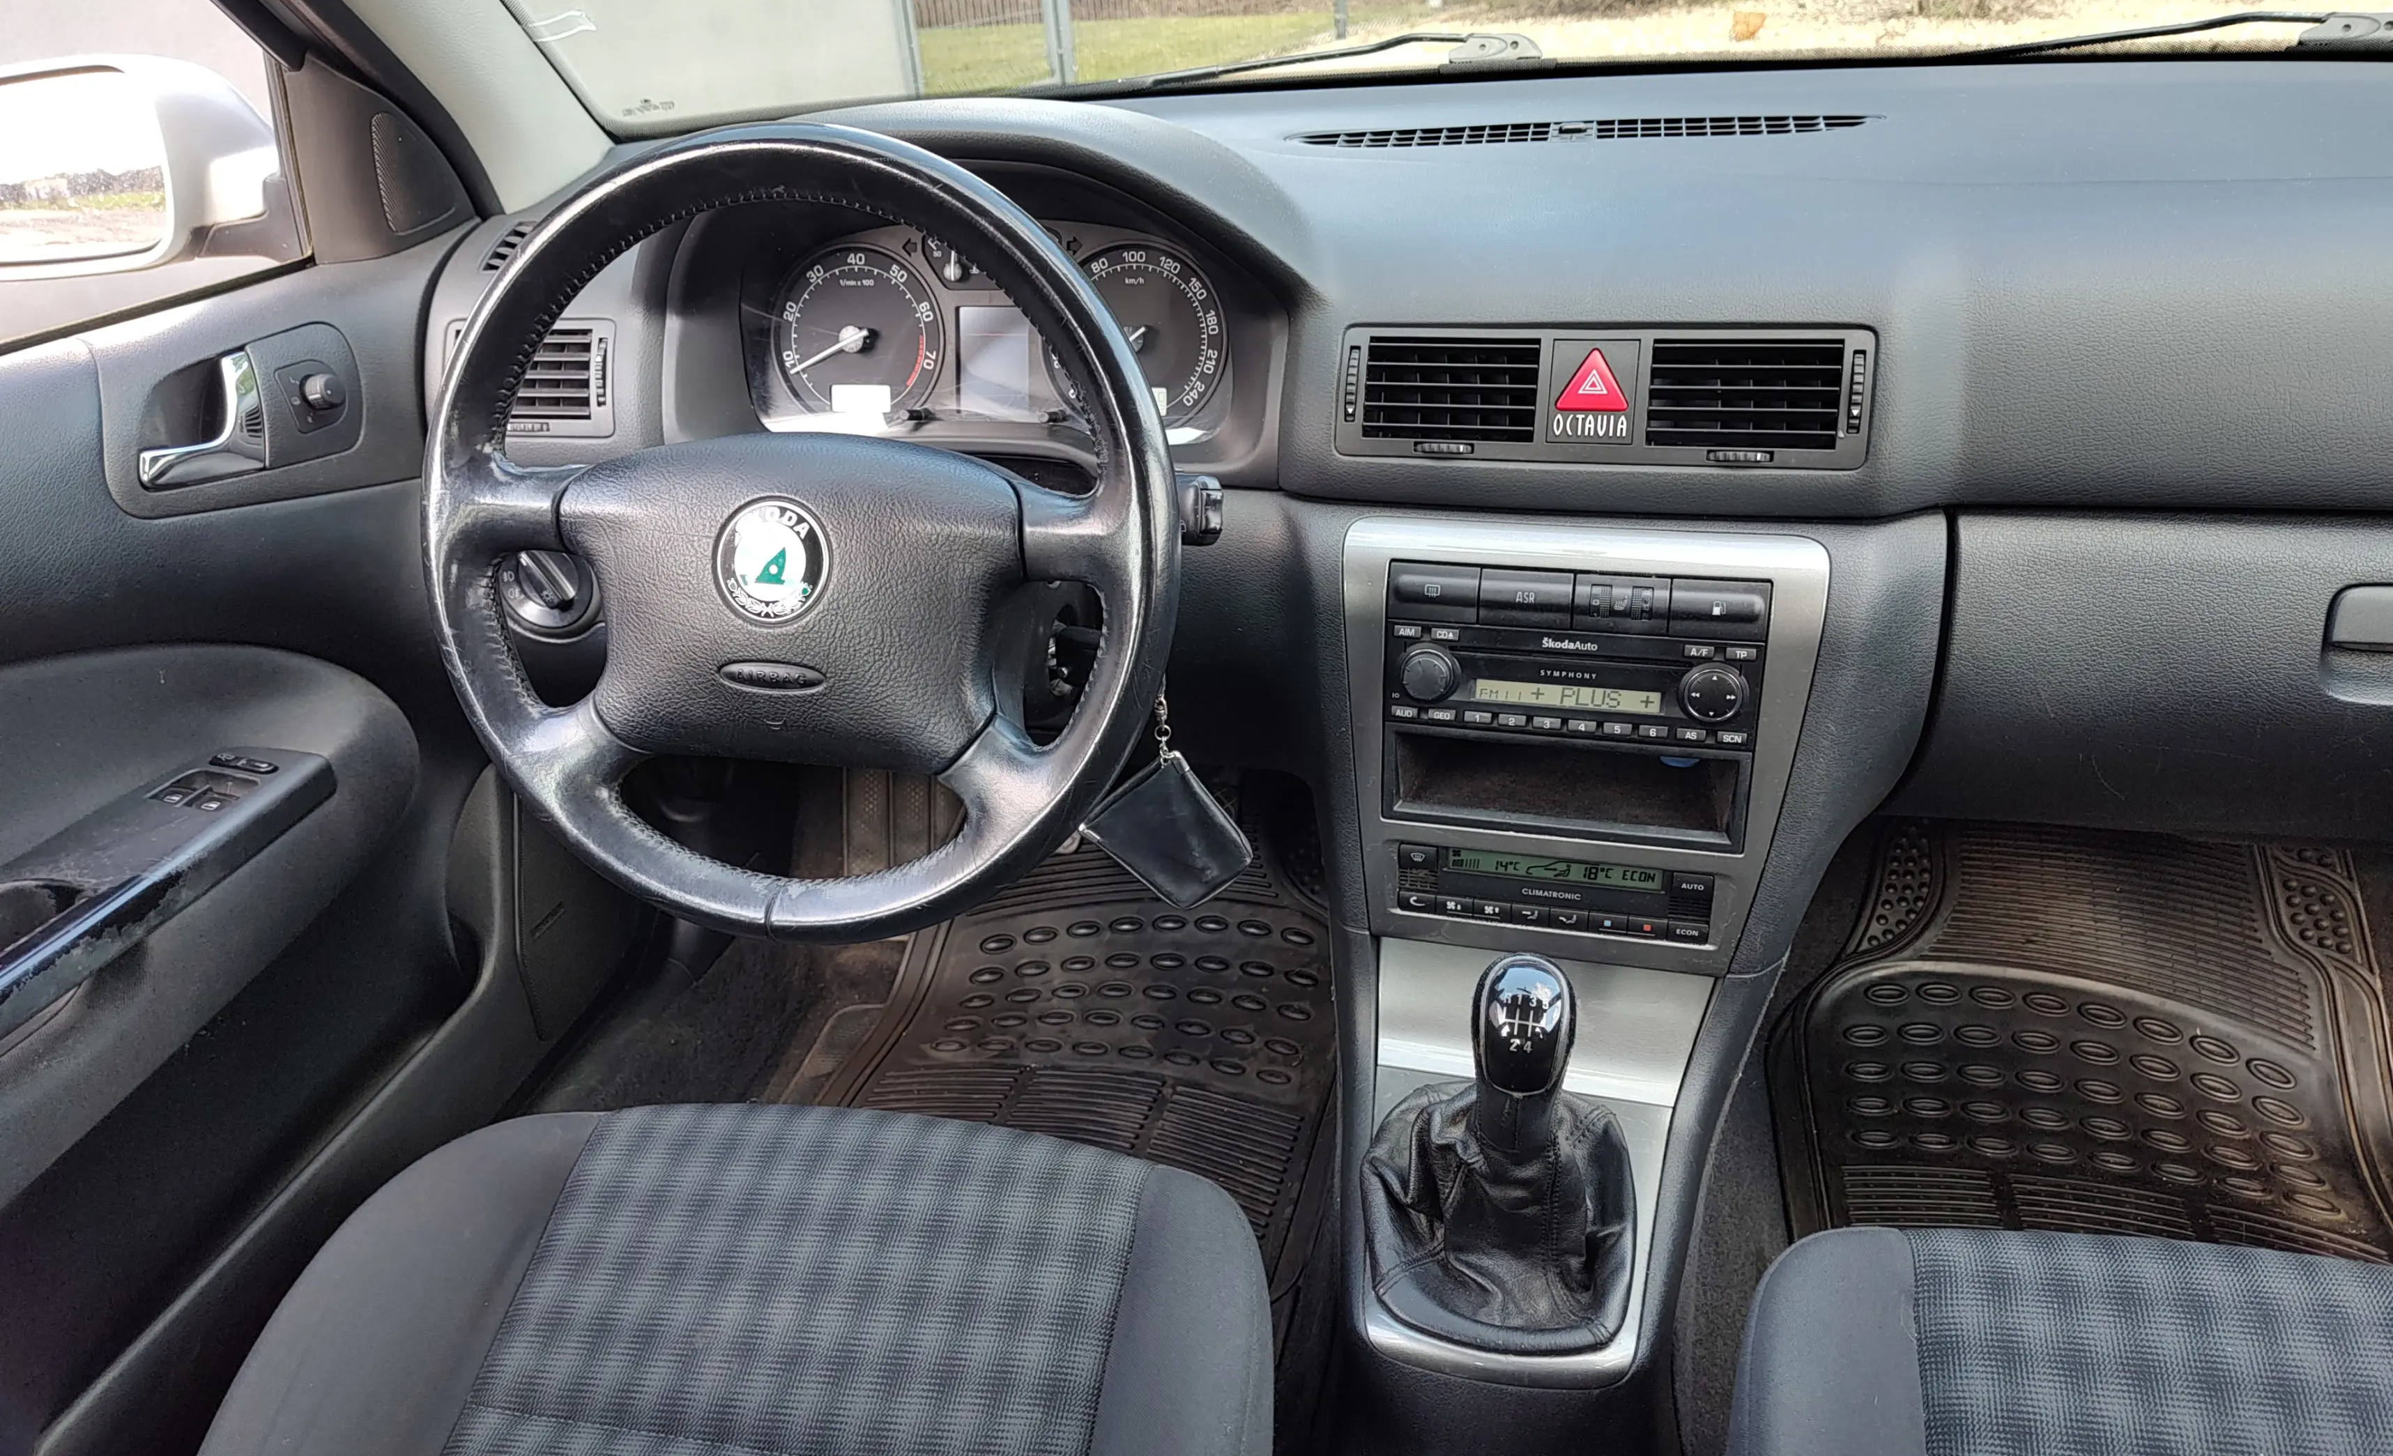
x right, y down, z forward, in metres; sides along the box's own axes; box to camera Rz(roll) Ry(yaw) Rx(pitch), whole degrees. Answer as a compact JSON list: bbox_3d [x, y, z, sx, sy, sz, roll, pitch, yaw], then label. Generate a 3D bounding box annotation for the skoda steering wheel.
[{"bbox_3d":[-0.187,-0.087,0.776,0.380,0.380,0.100,2,11,12],"label":"skoda steering wheel"}]

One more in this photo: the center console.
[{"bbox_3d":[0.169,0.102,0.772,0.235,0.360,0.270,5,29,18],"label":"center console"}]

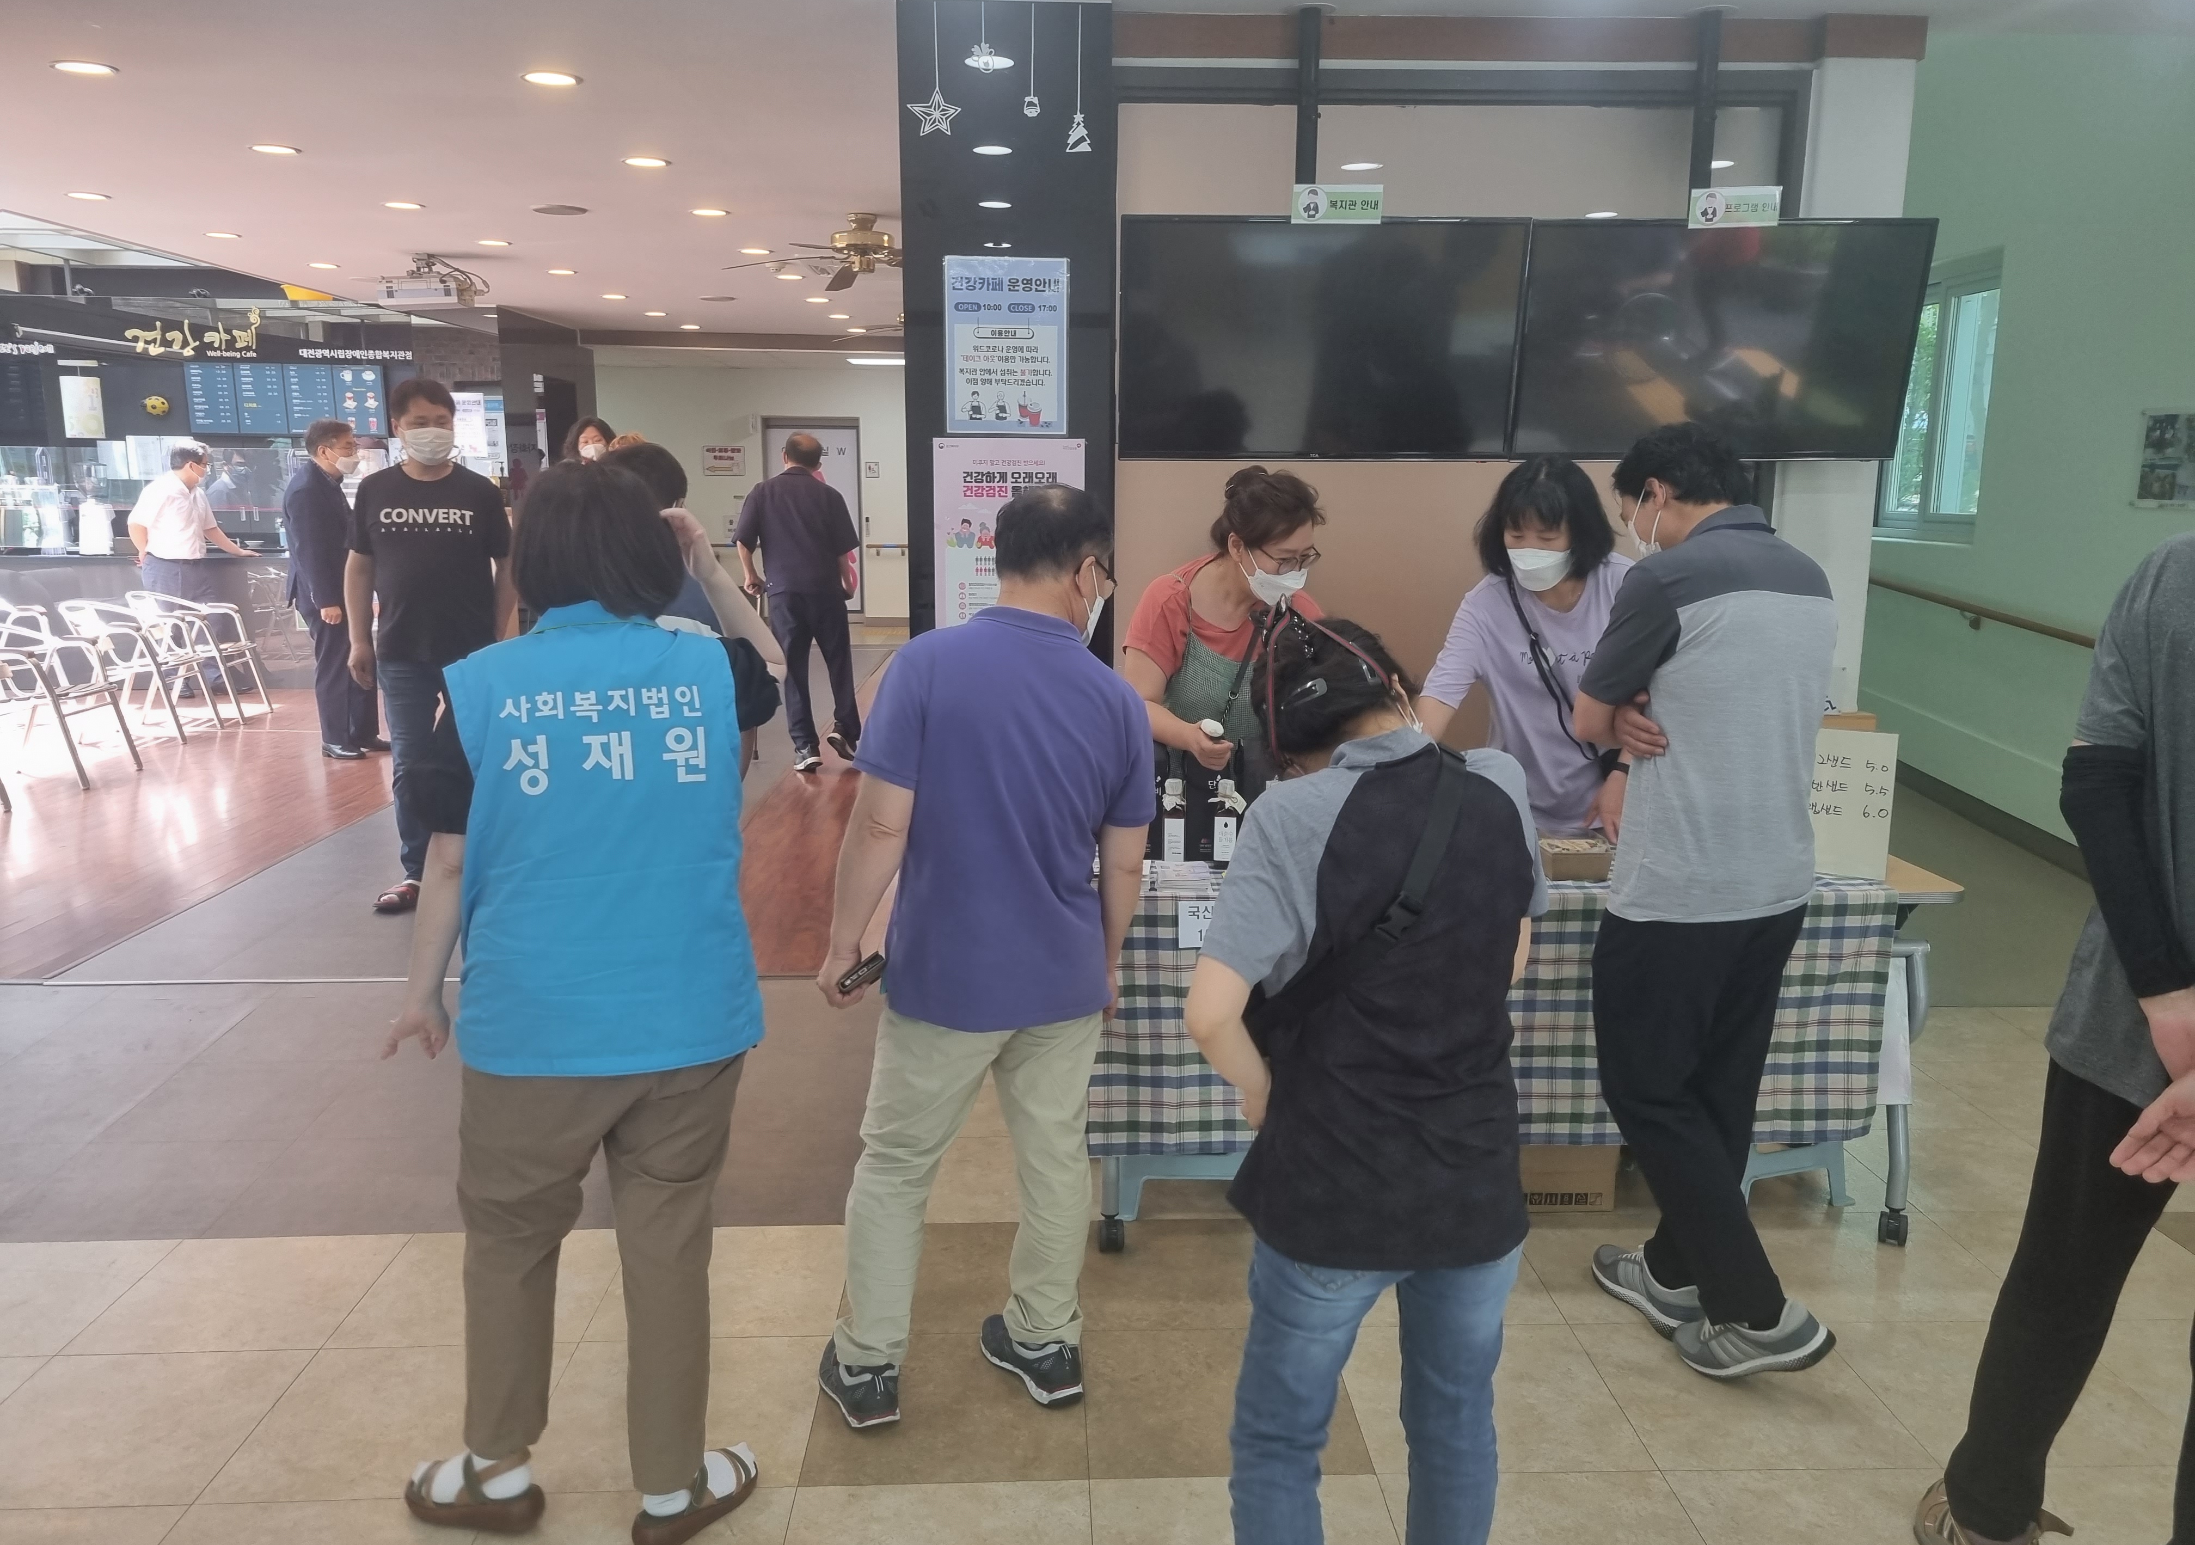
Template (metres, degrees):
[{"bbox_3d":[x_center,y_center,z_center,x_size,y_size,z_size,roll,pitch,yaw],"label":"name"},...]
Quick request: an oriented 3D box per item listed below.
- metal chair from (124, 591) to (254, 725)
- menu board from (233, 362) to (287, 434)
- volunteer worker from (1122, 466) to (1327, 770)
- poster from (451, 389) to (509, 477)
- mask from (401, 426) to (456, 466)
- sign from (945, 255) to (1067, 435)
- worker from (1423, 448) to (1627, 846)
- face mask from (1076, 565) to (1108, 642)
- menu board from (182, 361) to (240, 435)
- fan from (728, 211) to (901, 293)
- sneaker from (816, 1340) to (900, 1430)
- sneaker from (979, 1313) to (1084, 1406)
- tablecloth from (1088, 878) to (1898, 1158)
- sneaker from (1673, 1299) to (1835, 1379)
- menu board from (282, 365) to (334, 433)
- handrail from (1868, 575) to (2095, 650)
[{"bbox_3d":[-5.229,-0.677,9.605,0.660,0.745,0.540,-1,10,-5],"label":"metal chair"},{"bbox_3d":[-6.561,-2.934,12.900,0.400,0.560,0.040,-1,10,-5],"label":"menu board"},{"bbox_3d":[0.271,0.087,3.691,0.500,1.560,0.460,-5,12,-27],"label":"volunteer worker"},{"bbox_3d":[-4.725,-2.582,12.600,0.440,0.630,0.020,0,11,-2],"label":"poster"},{"bbox_3d":[-2.092,-1.018,5.150,0.160,0.120,0.090,-6,12,-32],"label":"mask"},{"bbox_3d":[-0.244,-1.159,4.477,0.335,0.485,0.010,0,11,-2],"label":"sign"},{"bbox_3d":[0.966,0.084,3.744,0.500,1.570,0.450,2,11,10],"label":"worker"},{"bbox_3d":[-0.024,-0.263,2.700,0.140,0.120,0.100,8,-7,35],"label":"face mask"},{"bbox_3d":[-7.360,-3.107,13.700,0.410,0.585,0.030,0,11,-2],"label":"menu board"},{"bbox_3d":[-1.079,-2.435,7.600,1.280,0.310,1.280,0,10,-2],"label":"fan"},{"bbox_3d":[-0.415,0.982,2.804,0.103,0.115,0.287,-4,11,-23],"label":"sneaker"},{"bbox_3d":[-0.122,0.972,2.862,0.103,0.115,0.287,-6,12,-29],"label":"sneaker"},{"bbox_3d":[0.763,0.458,3.448,1.620,0.550,0.450,0,11,-2],"label":"tablecloth"},{"bbox_3d":[1.141,0.966,2.848,0.287,0.115,0.105,-6,9,14],"label":"sneaker"},{"bbox_3d":[-6.548,-3.099,13.700,0.410,0.585,0.030,0,11,-2],"label":"menu board"},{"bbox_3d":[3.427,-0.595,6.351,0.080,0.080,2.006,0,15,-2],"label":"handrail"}]

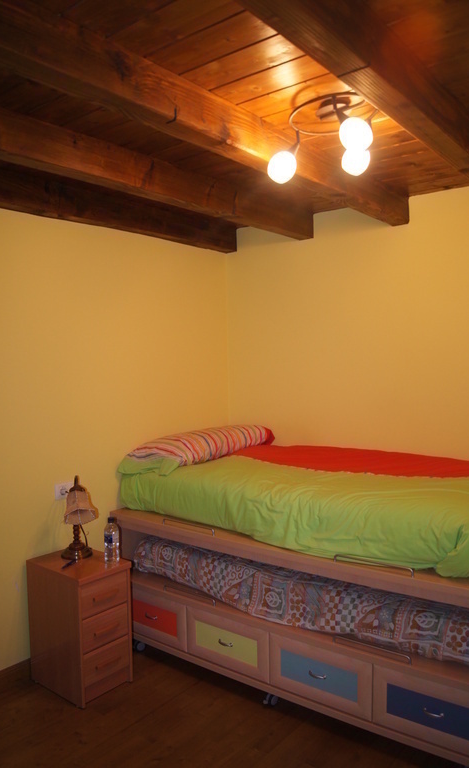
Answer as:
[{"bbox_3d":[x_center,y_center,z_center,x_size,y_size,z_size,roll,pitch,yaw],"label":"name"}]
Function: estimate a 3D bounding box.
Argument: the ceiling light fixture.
[{"bbox_3d":[0.341,-0.926,2.165,0.470,0.250,0.400,0,3,37],"label":"ceiling light fixture"}]

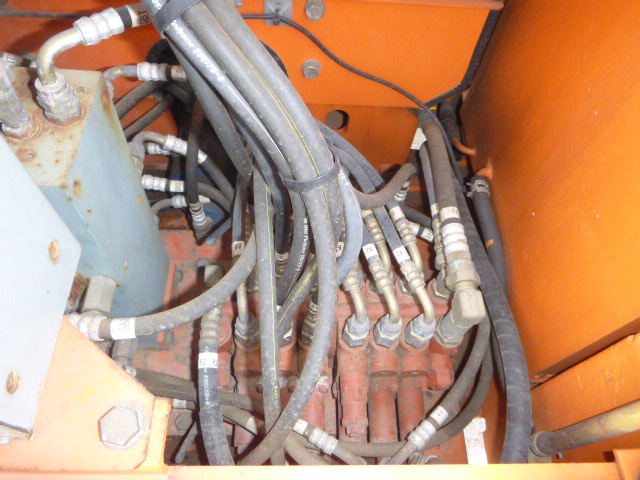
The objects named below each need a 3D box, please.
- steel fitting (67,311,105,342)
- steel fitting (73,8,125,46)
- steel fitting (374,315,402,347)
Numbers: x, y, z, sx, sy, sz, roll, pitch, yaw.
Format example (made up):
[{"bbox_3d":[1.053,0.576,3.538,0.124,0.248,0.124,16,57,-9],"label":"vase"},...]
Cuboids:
[{"bbox_3d":[-0.226,0.085,0.450,0.036,0.025,0.025,-4,60,5],"label":"steel fitting"},{"bbox_3d":[-0.169,-0.163,0.355,0.034,0.019,0.019,-38,71,-25],"label":"steel fitting"},{"bbox_3d":[0.072,0.092,0.475,0.028,0.029,0.028,3,60,-6],"label":"steel fitting"}]

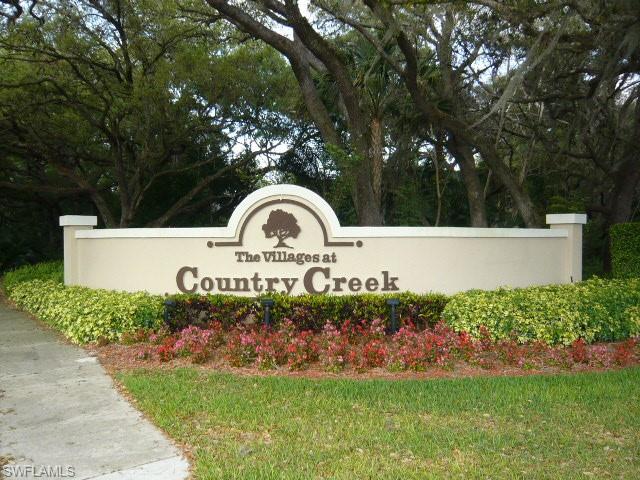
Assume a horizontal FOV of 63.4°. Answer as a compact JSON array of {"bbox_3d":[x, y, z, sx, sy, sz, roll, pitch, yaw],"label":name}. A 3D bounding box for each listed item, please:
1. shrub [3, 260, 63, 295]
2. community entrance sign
[{"bbox_3d":[-8.100,1.080,14.900,2.200,0.950,1.600,0,0,0],"label":"shrub"},{"bbox_3d":[-0.100,0.290,10.650,11.850,2.500,2.750,0,0,2],"label":"community entrance sign"}]

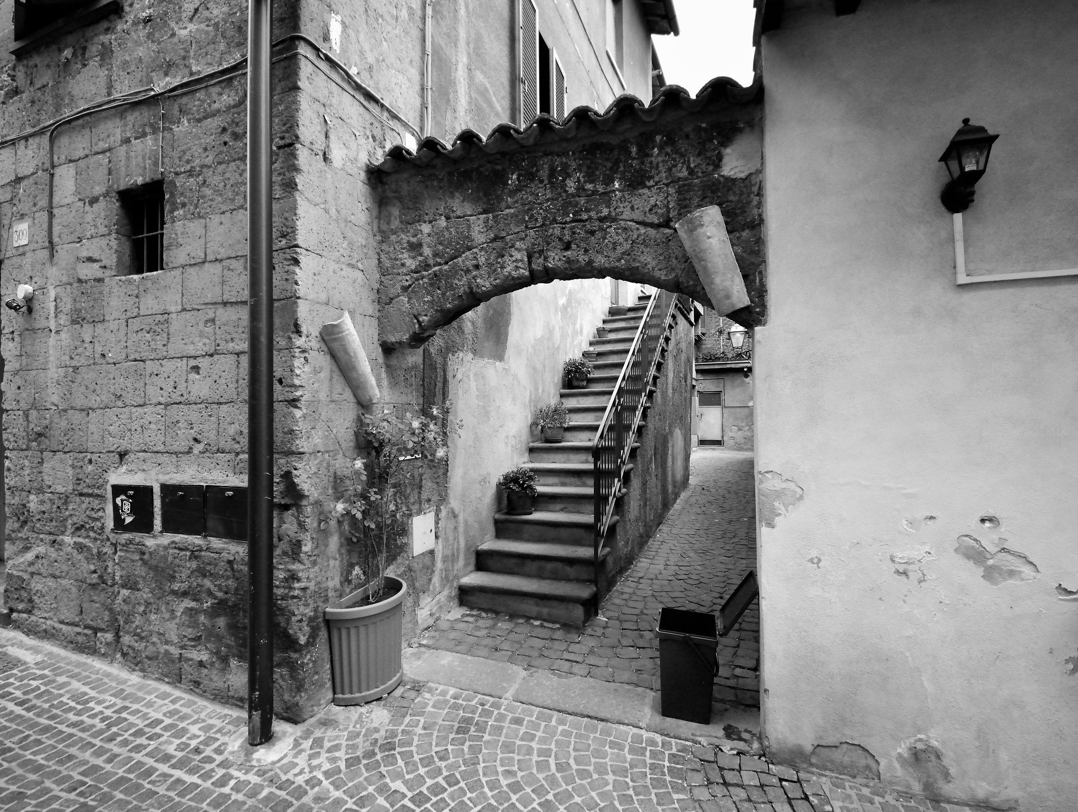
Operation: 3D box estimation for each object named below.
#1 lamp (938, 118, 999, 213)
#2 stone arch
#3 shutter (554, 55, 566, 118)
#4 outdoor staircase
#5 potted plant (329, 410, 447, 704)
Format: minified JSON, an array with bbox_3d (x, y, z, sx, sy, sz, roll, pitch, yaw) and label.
[{"bbox_3d":[1.583,-0.920,1.898,0.155,0.314,0.195,-1,-1,23],"label":"lamp"},{"bbox_3d":[0.085,-0.954,2.799,2.114,1.190,0.460,-1,-1,23],"label":"stone arch"},{"bbox_3d":[0.209,-3.115,5.607,0.045,1.320,0.410,-1,-1,23],"label":"shutter"},{"bbox_3d":[0.762,-0.127,5.710,1.015,3.276,4.736,-1,-1,23],"label":"outdoor staircase"},{"bbox_3d":[-0.780,0.787,2.832,0.460,1.555,0.620,-1,-1,23],"label":"potted plant"}]

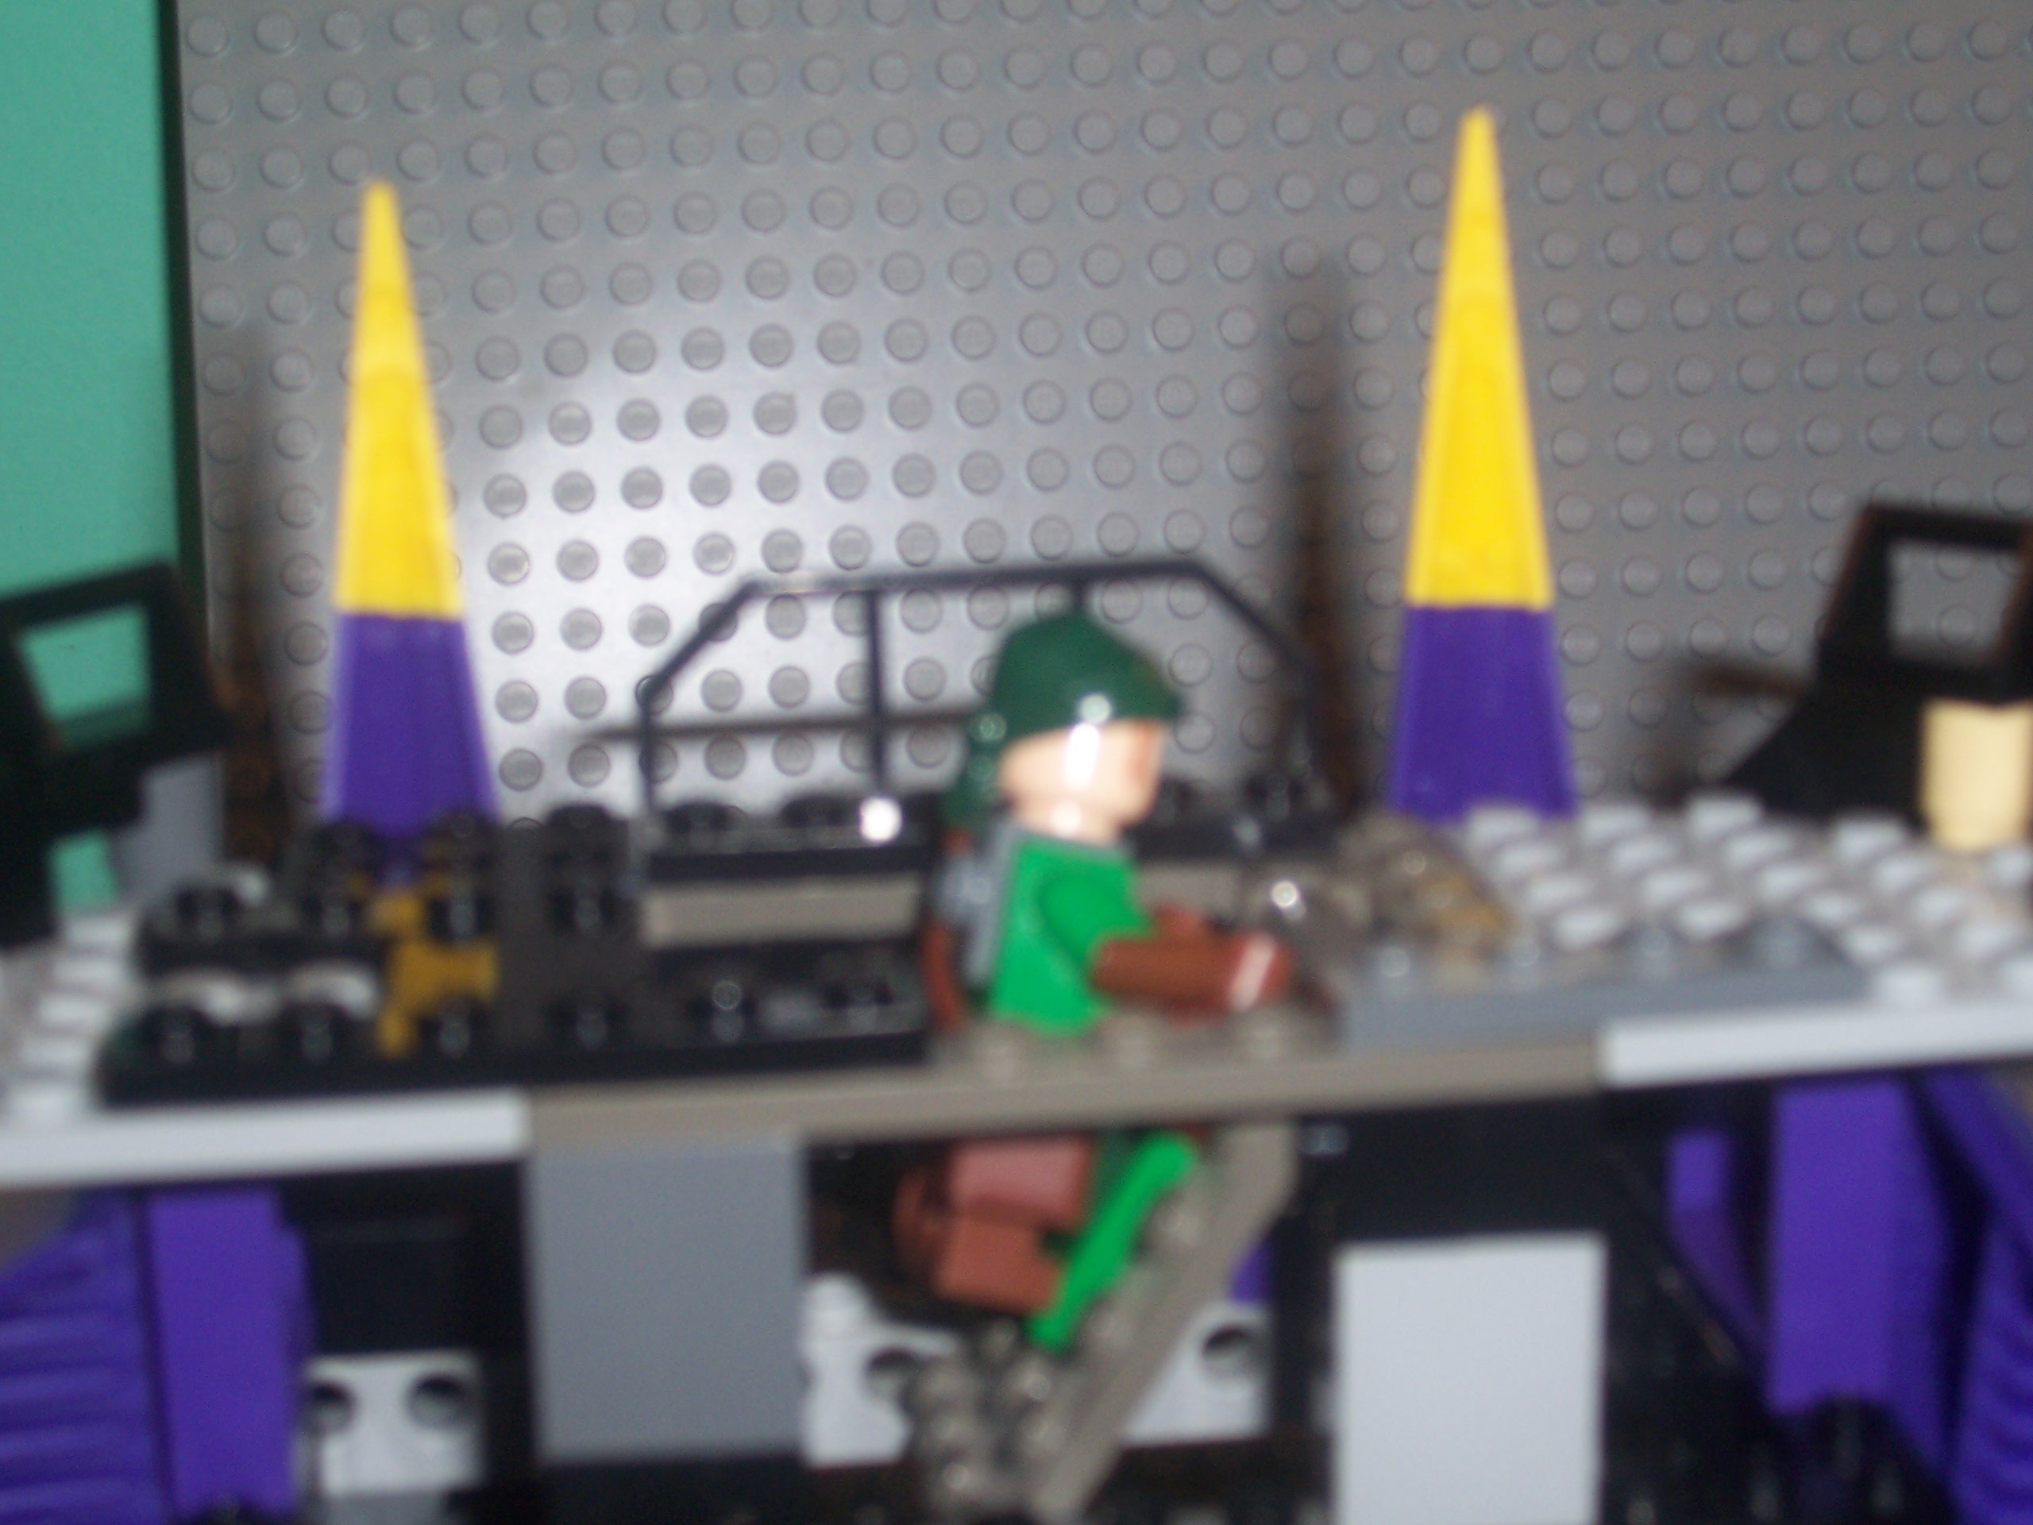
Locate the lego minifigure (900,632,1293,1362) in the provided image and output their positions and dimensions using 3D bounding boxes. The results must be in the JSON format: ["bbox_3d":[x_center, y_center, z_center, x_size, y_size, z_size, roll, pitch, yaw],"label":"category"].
[{"bbox_3d":[0.005,0.013,0.244,0.021,0.043,0.020,1,14,-11],"label":"lego minifigure"}]

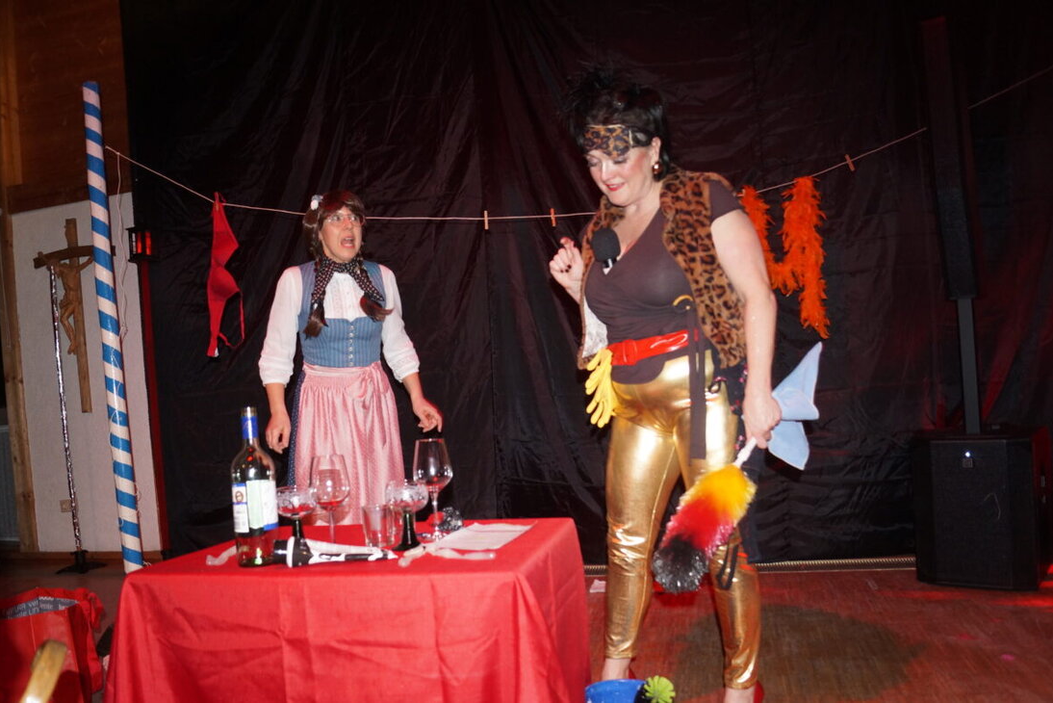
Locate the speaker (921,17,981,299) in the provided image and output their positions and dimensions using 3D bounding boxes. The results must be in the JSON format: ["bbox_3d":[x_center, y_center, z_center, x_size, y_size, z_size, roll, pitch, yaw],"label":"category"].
[{"bbox_3d":[1.670,-0.756,3.120,0.100,1.070,0.130,-5,0,37],"label":"speaker"}]

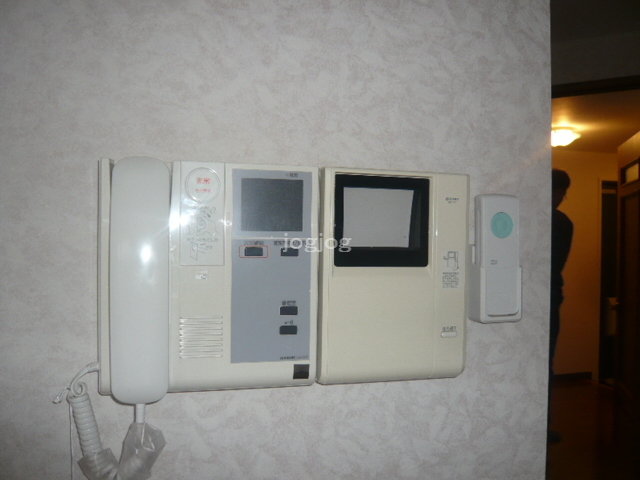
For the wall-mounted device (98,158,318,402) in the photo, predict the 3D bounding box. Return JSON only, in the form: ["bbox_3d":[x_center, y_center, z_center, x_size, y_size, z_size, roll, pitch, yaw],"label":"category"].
[{"bbox_3d":[-0.100,0.035,0.486,0.213,0.215,0.063,1,0,-13],"label":"wall-mounted device"}]

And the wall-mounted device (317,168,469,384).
[{"bbox_3d":[0.082,0.037,0.545,0.165,0.215,0.029,1,0,-13],"label":"wall-mounted device"}]

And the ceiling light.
[{"bbox_3d":[1.870,-0.784,4.000,0.300,0.130,0.300,1,-1,-12],"label":"ceiling light"}]

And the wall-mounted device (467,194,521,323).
[{"bbox_3d":[0.188,0.020,0.555,0.048,0.134,0.026,1,-1,-12],"label":"wall-mounted device"}]

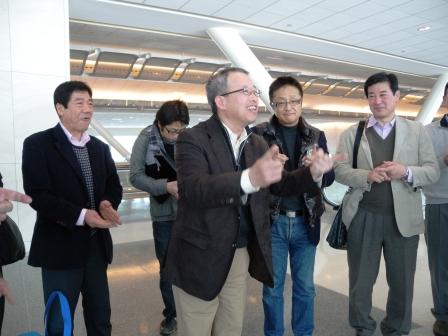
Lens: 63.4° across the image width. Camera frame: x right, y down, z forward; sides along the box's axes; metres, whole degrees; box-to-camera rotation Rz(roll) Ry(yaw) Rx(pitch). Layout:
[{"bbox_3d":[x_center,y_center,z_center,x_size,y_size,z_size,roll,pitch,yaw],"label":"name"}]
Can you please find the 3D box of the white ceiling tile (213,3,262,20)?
[{"bbox_3d":[0.207,-2.525,5.855,0.600,0.030,0.600,-3,3,-31],"label":"white ceiling tile"}]

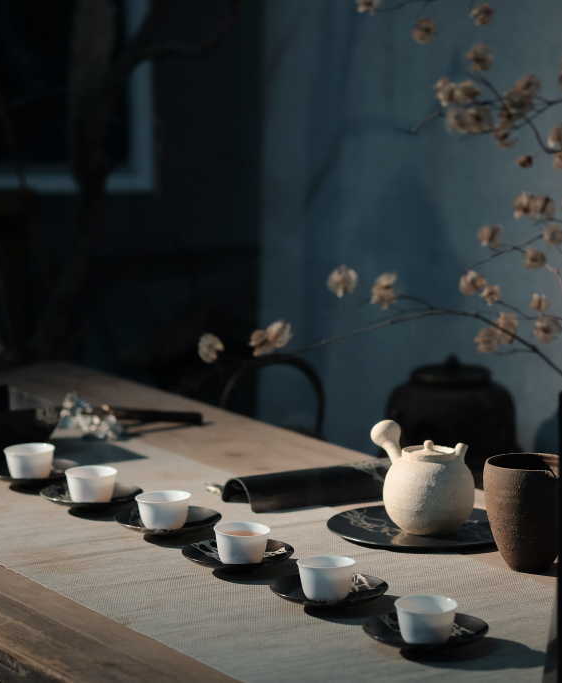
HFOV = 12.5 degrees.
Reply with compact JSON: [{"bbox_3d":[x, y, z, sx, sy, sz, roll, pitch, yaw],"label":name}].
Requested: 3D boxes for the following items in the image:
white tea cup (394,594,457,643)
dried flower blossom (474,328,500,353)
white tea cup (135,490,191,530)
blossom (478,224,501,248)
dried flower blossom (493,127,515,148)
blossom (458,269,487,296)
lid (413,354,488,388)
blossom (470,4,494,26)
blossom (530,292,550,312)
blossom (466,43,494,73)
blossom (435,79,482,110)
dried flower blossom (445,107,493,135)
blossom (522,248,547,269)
[{"bbox_3d":[0.138,0.265,2.431,0.059,0.035,0.059,0,10,0],"label":"white tea cup"},{"bbox_3d":[0.188,-0.002,2.340,0.024,0.024,0.023,1,10,5],"label":"dried flower blossom"},{"bbox_3d":[-0.131,0.190,2.863,0.062,0.033,0.062,0,10,0],"label":"white tea cup"},{"bbox_3d":[0.184,-0.093,2.270,0.020,0.020,0.019,1,10,5],"label":"blossom"},{"bbox_3d":[0.199,-0.182,2.280,0.020,0.020,0.019,1,10,5],"label":"dried flower blossom"},{"bbox_3d":[0.175,-0.054,2.340,0.027,0.026,0.025,1,10,4],"label":"blossom"},{"bbox_3d":[0.242,0.037,3.647,0.111,0.040,0.111,0,10,0],"label":"lid"},{"bbox_3d":[0.179,-0.291,2.280,0.021,0.021,0.020,1,10,4],"label":"blossom"},{"bbox_3d":[0.229,-0.035,2.270,0.017,0.017,0.016,1,10,6],"label":"blossom"},{"bbox_3d":[0.172,-0.247,2.220,0.023,0.025,0.022,1,10,4],"label":"blossom"},{"bbox_3d":[0.157,-0.220,2.270,0.043,0.027,0.031,1,10,4],"label":"blossom"},{"bbox_3d":[0.167,-0.196,2.270,0.043,0.025,0.031,1,10,4],"label":"dried flower blossom"},{"bbox_3d":[0.232,-0.076,2.340,0.024,0.018,0.020,1,10,6],"label":"blossom"}]

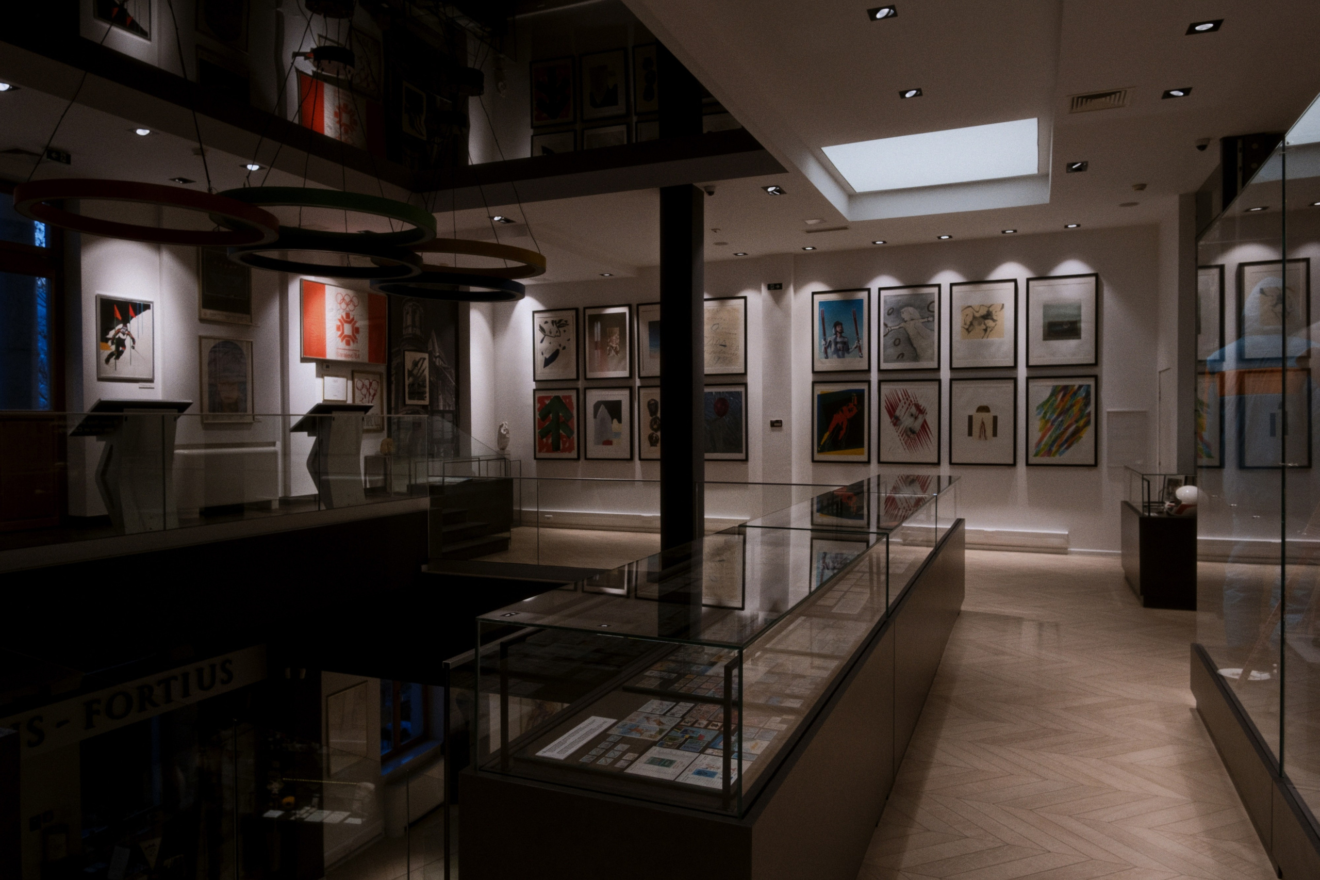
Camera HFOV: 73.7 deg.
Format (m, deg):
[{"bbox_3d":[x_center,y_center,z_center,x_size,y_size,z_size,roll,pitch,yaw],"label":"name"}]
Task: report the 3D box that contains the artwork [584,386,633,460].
[{"bbox_3d":[-0.736,-0.231,12.618,0.750,1.045,0.030,0,1,23],"label":"artwork"}]

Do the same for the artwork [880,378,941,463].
[{"bbox_3d":[3.105,-0.220,10.953,0.750,1.045,0.030,0,1,23],"label":"artwork"}]

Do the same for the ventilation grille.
[{"bbox_3d":[3.089,-2.374,6.176,0.405,0.030,0.395,0,1,23],"label":"ventilation grille"}]

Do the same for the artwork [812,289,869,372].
[{"bbox_3d":[2.322,-1.383,11.264,0.750,1.045,0.030,0,1,23],"label":"artwork"}]

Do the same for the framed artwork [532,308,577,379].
[{"bbox_3d":[-1.526,-1.387,12.931,0.750,1.045,0.030,0,1,23],"label":"framed artwork"}]

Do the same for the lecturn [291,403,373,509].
[{"bbox_3d":[-3.268,0.165,8.846,0.375,1.013,0.765,0,1,23],"label":"lecturn"}]

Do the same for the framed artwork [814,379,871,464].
[{"bbox_3d":[2.366,-0.226,11.488,0.760,1.063,0.033,0,1,23],"label":"framed artwork"}]

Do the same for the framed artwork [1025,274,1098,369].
[{"bbox_3d":[4.773,-1.404,10.452,0.760,1.063,0.033,0,1,23],"label":"framed artwork"}]

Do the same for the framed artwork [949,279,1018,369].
[{"bbox_3d":[3.890,-1.378,10.584,0.750,1.045,0.030,0,1,23],"label":"framed artwork"}]

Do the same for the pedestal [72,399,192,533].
[{"bbox_3d":[-4.101,0.203,6.867,0.375,1.013,0.765,0,1,23],"label":"pedestal"}]

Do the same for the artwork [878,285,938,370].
[{"bbox_3d":[3.164,-1.407,11.129,0.760,1.063,0.033,0,1,23],"label":"artwork"}]

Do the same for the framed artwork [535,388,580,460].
[{"bbox_3d":[-1.519,-0.225,12.957,0.750,1.045,0.030,0,1,23],"label":"framed artwork"}]

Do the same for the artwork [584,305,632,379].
[{"bbox_3d":[-0.742,-1.389,12.592,0.750,1.045,0.030,0,1,23],"label":"artwork"}]

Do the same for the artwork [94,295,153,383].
[{"bbox_3d":[-4.790,-0.893,7.900,0.030,0.750,0.540,0,1,23],"label":"artwork"}]

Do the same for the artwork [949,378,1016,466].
[{"bbox_3d":[3.895,-0.217,10.611,0.750,1.045,0.030,0,1,23],"label":"artwork"}]

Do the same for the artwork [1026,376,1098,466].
[{"bbox_3d":[4.780,-0.223,10.471,0.760,1.063,0.033,0,1,23],"label":"artwork"}]

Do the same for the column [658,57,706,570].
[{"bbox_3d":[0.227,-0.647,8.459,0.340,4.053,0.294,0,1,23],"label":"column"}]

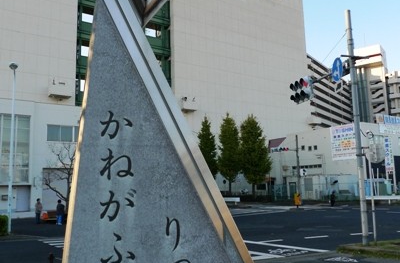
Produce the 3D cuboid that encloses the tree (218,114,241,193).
[{"bbox_3d":[3.218,2.711,41.092,2.600,9.448,2.600,-2,-7,0],"label":"tree"}]

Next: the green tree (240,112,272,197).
[{"bbox_3d":[5.975,2.800,41.606,3.500,9.677,3.500,-2,-7,0],"label":"green tree"}]

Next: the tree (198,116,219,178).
[{"bbox_3d":[0.695,2.776,40.777,2.500,9.207,2.500,-2,-7,0],"label":"tree"}]

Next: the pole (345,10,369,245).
[{"bbox_3d":[5.525,-0.292,13.128,0.230,8.426,0.230,0,-7,-13],"label":"pole"}]

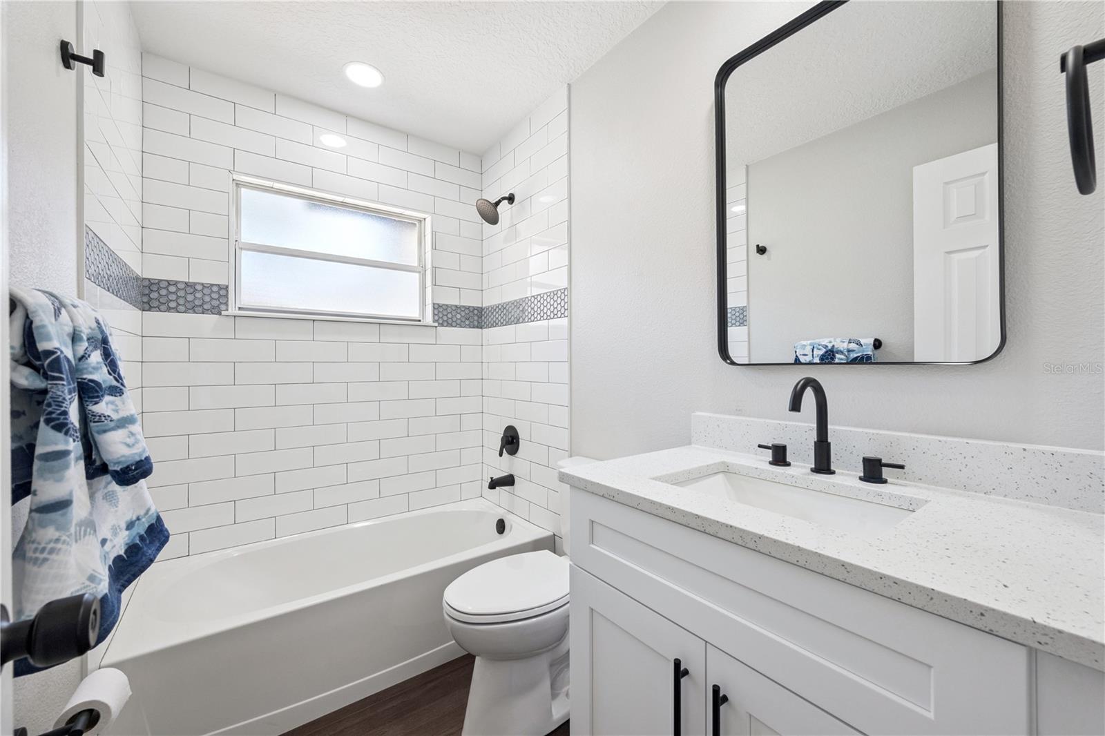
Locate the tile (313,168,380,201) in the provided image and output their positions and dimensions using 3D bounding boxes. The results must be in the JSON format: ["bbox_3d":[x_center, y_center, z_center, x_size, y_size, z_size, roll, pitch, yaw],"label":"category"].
[{"bbox_3d":[-1.033,-0.917,2.161,0.303,0.093,0.010,0,0,-37],"label":"tile"}]

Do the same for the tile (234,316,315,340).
[{"bbox_3d":[-1.277,-0.181,1.980,0.303,0.100,0.010,0,0,-37],"label":"tile"}]

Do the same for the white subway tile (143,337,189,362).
[{"bbox_3d":[-1.584,-0.077,1.765,0.142,0.099,0.009,0,0,-36],"label":"white subway tile"}]

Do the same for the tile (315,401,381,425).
[{"bbox_3d":[-1.034,0.224,2.166,0.303,0.100,0.010,0,0,-36],"label":"tile"}]

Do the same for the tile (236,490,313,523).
[{"bbox_3d":[-1.278,0.631,1.985,0.303,0.100,0.010,0,0,-36],"label":"tile"}]

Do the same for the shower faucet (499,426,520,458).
[{"bbox_3d":[-0.251,0.398,2.326,0.068,0.167,0.163,0,0,-37],"label":"shower faucet"}]

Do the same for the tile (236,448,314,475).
[{"bbox_3d":[-1.276,0.428,1.981,0.303,0.100,0.010,0,0,-37],"label":"tile"}]

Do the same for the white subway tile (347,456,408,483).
[{"bbox_3d":[-0.911,0.533,2.264,0.304,0.100,0.010,0,0,-36],"label":"white subway tile"}]

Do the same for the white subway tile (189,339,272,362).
[{"bbox_3d":[-1.405,-0.079,1.898,0.303,0.100,0.010,0,0,-36],"label":"white subway tile"}]

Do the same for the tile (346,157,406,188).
[{"bbox_3d":[-0.918,-1.023,2.261,0.303,0.100,0.010,0,0,-36],"label":"tile"}]

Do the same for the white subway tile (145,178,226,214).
[{"bbox_3d":[-1.534,-0.716,1.807,0.274,0.099,0.009,0,0,-36],"label":"white subway tile"}]

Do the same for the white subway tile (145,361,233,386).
[{"bbox_3d":[-1.525,0.022,1.810,0.296,0.100,0.010,0,0,-36],"label":"white subway tile"}]

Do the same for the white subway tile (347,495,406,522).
[{"bbox_3d":[-0.906,0.732,2.250,0.301,0.099,0.009,0,0,-36],"label":"white subway tile"}]

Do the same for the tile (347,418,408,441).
[{"bbox_3d":[-0.910,0.326,2.256,0.303,0.100,0.010,0,0,-36],"label":"tile"}]

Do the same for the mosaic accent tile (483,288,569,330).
[{"bbox_3d":[-0.171,-0.301,2.281,0.010,0.135,0.824,0,0,-37],"label":"mosaic accent tile"}]

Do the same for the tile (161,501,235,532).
[{"bbox_3d":[-1.527,0.636,1.817,0.296,0.100,0.010,0,0,-36],"label":"tile"}]

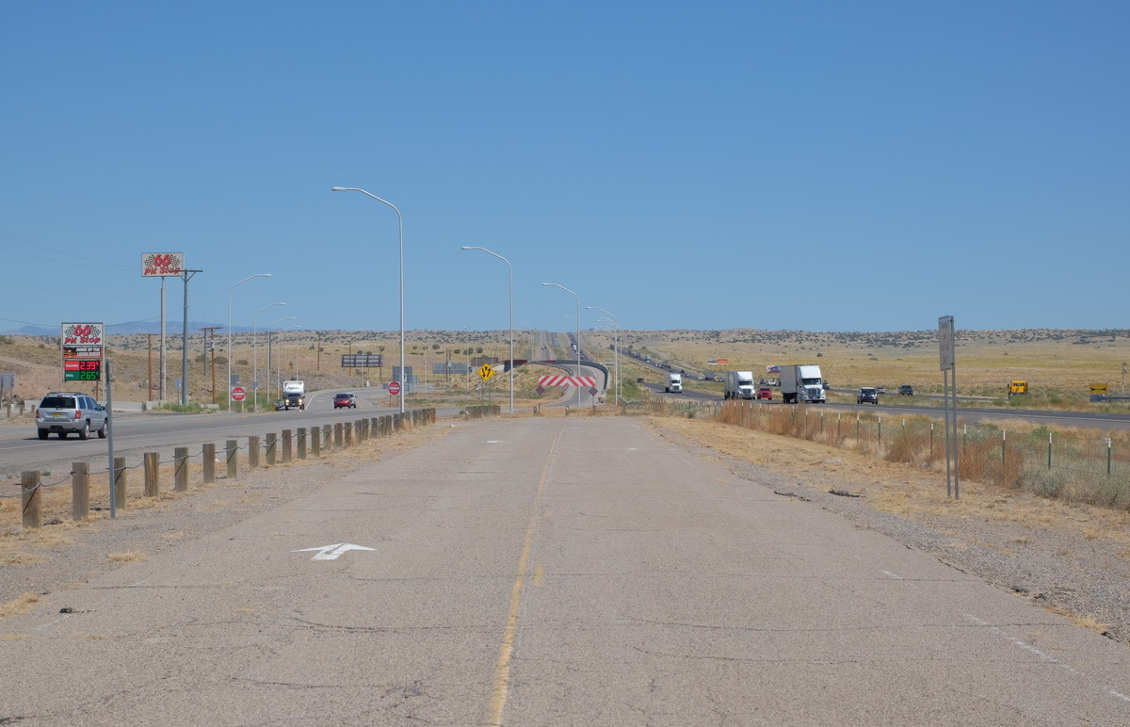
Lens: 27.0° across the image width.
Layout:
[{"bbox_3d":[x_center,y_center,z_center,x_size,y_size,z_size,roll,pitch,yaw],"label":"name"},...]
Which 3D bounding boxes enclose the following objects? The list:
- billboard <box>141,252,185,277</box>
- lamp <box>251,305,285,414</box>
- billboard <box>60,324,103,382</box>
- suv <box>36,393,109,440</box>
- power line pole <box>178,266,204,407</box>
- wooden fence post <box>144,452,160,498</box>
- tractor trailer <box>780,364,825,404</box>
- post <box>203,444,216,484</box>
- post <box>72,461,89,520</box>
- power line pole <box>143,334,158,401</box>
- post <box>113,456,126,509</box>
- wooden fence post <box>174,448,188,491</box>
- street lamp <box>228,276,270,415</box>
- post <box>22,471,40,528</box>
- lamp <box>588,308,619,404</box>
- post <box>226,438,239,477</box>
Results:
[{"bbox_3d":[-38.373,-9.421,225.000,4.050,2.280,0.600,0,0,5],"label":"billboard"},{"bbox_3d":[-32.849,-0.679,262.000,3.750,12.100,0.350,0,0,-5],"label":"lamp"},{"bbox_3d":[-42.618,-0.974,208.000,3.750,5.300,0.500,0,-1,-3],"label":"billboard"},{"bbox_3d":[-18.697,1.981,89.500,1.860,1.790,4.620,0,0,2],"label":"suv"},{"bbox_3d":[-34.253,-2.343,213.000,3.050,12.300,0.420,0,-1,0],"label":"power line pole"},{"bbox_3d":[-7.052,1.906,40.200,0.207,0.770,0.207,0,-1,0],"label":"wooden fence post"},{"bbox_3d":[26.000,2.290,258.000,2.600,4.110,21.300,0,-1,-1],"label":"tractor trailer"},{"bbox_3d":[-6.286,1.774,41.600,0.180,0.720,0.180,0,0,1],"label":"post"},{"bbox_3d":[-6.391,1.697,31.100,0.180,0.760,0.180,0,0,1],"label":"post"},{"bbox_3d":[-50.232,0.702,285.000,2.450,8.500,0.350,0,0,3],"label":"power line pole"},{"bbox_3d":[-6.989,1.882,36.900,0.207,0.790,0.207,0,-1,0],"label":"post"},{"bbox_3d":[-7.048,1.954,43.300,0.207,0.800,0.207,0,-1,0],"label":"wooden fence post"},{"bbox_3d":[-27.974,-1.831,208.000,3.850,12.100,0.350,0,-1,0],"label":"street lamp"},{"bbox_3d":[-7.048,1.798,31.100,0.207,0.760,0.207,0,-1,0],"label":"post"},{"bbox_3d":[4.646,-0.885,290.000,3.750,12.100,0.350,0,0,5],"label":"lamp"},{"bbox_3d":[-6.260,1.809,44.300,0.180,0.720,0.180,0,0,1],"label":"post"}]

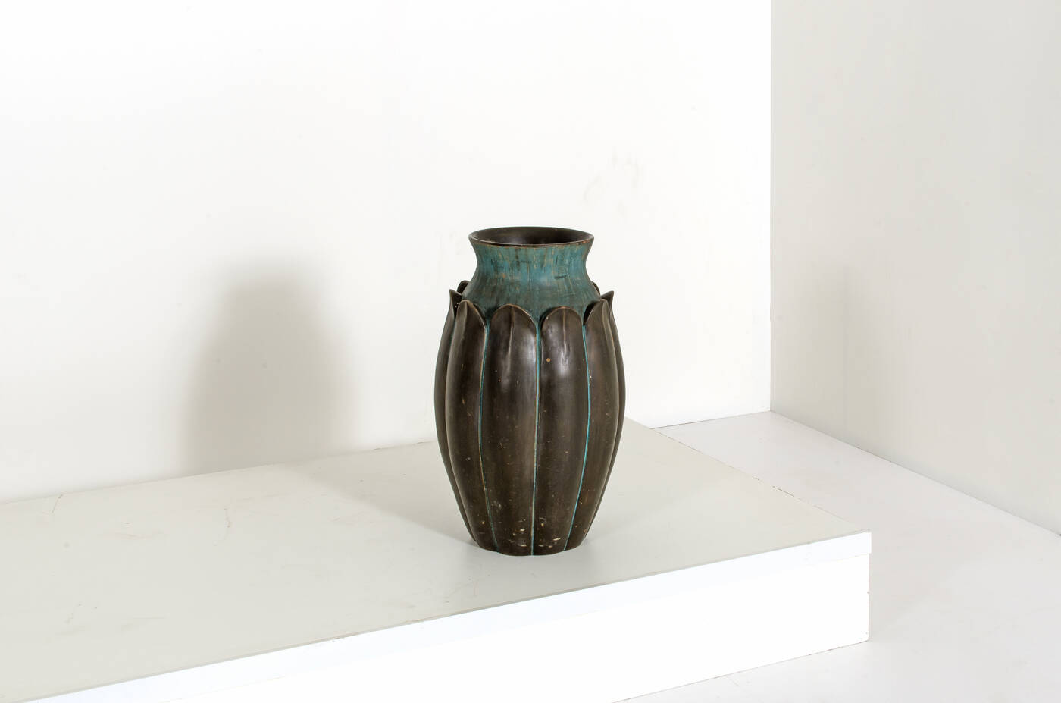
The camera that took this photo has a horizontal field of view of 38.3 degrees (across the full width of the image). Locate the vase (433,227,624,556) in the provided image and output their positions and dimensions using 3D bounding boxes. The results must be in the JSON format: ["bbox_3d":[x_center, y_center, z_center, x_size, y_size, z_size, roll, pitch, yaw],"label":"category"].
[{"bbox_3d":[0.000,0.053,2.069,0.257,0.420,0.257,0,13,0],"label":"vase"}]

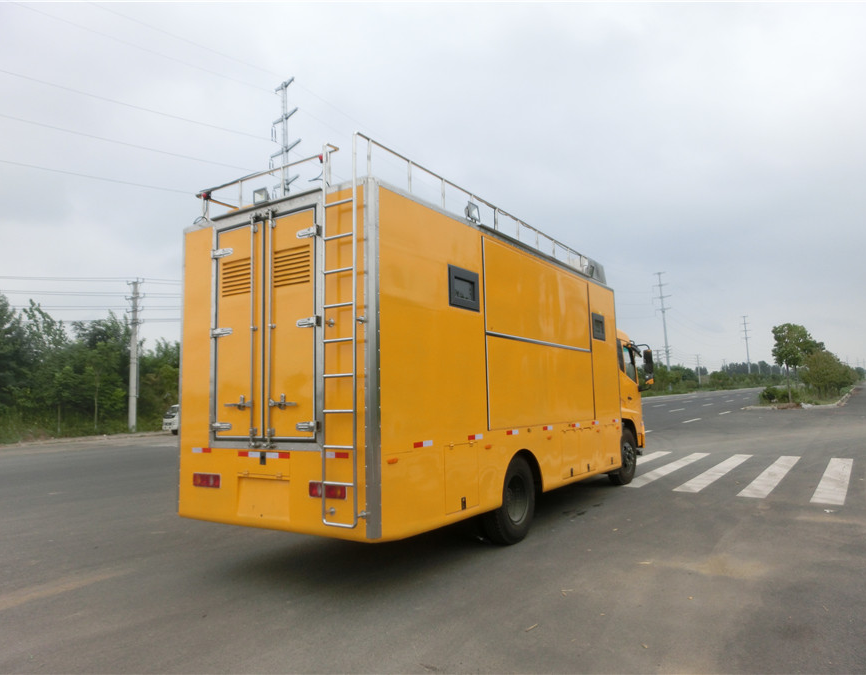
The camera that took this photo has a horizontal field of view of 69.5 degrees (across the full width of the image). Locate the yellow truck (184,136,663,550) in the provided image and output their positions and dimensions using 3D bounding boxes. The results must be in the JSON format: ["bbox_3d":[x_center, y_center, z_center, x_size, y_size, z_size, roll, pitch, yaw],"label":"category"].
[{"bbox_3d":[0.751,0.591,9.152,2.600,3.780,8.400,-5,-7,33],"label":"yellow truck"}]

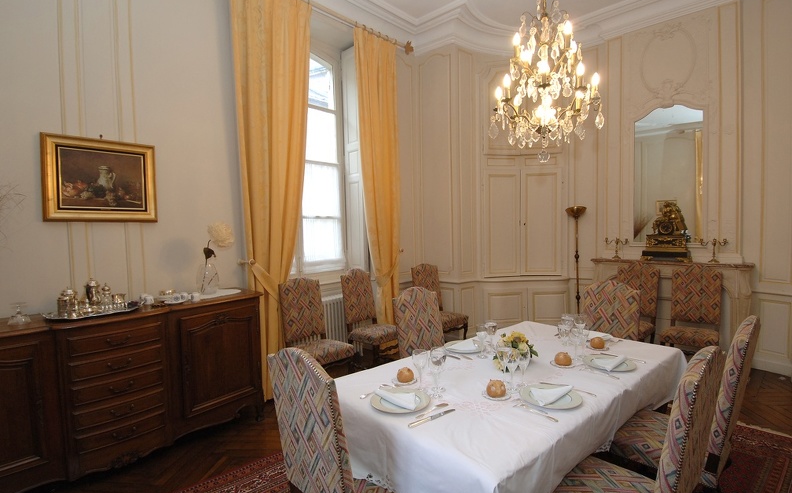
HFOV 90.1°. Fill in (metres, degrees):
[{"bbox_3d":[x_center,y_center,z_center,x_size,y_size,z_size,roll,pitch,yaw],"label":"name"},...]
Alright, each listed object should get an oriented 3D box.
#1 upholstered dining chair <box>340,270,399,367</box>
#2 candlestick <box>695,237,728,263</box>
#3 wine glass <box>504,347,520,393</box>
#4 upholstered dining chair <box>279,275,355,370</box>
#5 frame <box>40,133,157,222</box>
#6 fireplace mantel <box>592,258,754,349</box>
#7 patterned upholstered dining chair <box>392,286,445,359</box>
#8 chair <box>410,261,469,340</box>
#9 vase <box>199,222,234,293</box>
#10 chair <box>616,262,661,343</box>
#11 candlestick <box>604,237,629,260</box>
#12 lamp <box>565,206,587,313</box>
[{"bbox_3d":[-0.255,0.804,4.260,0.600,1.100,0.470,1,4,44],"label":"upholstered dining chair"},{"bbox_3d":[3.286,0.035,4.071,0.240,0.260,0.100,1,4,43],"label":"candlestick"},{"bbox_3d":[0.554,0.588,1.872,0.068,0.185,0.068,-1,3,0],"label":"wine glass"},{"bbox_3d":[-0.717,0.846,3.613,0.600,1.100,0.470,1,4,44],"label":"upholstered dining chair"},{"bbox_3d":[-2.100,-0.464,2.834,0.060,0.580,0.680,1,4,42],"label":"frame"},{"bbox_3d":[3.024,0.700,4.415,1.507,1.109,0.340,1,4,43],"label":"fireplace mantel"},{"bbox_3d":[0.298,0.860,2.818,0.470,1.100,0.600,-3,4,-36],"label":"patterned upholstered dining chair"},{"bbox_3d":[0.507,0.760,4.768,0.470,1.100,0.600,-3,3,-33],"label":"chair"},{"bbox_3d":[-1.512,0.093,3.330,0.290,0.580,0.230,-3,3,-24],"label":"vase"},{"bbox_3d":[2.433,0.736,4.127,0.600,1.100,0.470,-4,4,-39],"label":"chair"},{"bbox_3d":[2.638,0.020,4.722,0.240,0.260,0.100,1,4,43],"label":"candlestick"},{"bbox_3d":[2.296,0.372,5.013,0.270,1.758,0.270,0,3,25],"label":"lamp"}]

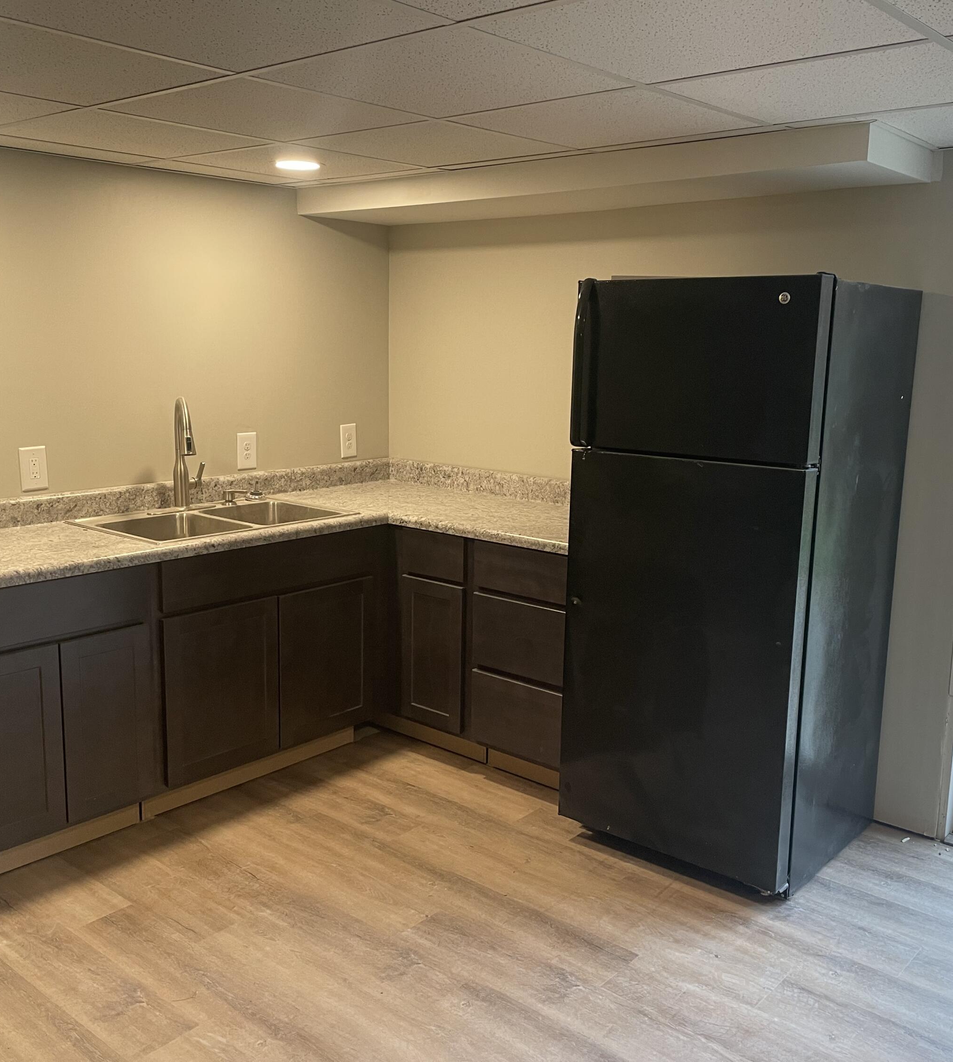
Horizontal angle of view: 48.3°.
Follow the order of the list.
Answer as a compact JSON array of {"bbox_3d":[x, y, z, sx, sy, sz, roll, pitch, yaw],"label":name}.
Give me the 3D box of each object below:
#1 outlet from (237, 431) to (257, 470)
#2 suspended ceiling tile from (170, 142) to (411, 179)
[{"bbox_3d":[-0.883,-0.308,4.100,0.010,0.140,0.087,10,14,40],"label":"outlet"},{"bbox_3d":[-0.592,-1.211,3.499,0.602,0.018,0.602,10,13,40],"label":"suspended ceiling tile"}]

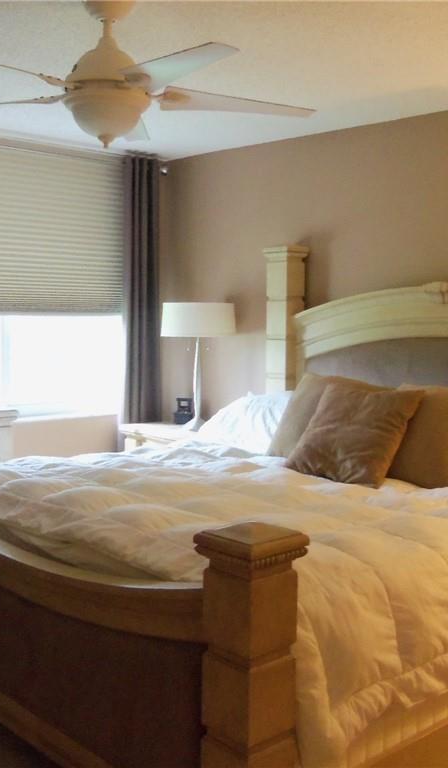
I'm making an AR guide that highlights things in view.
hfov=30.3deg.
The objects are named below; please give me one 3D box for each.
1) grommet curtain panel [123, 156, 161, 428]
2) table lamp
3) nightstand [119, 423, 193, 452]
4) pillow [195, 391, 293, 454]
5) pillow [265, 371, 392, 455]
[{"bbox_3d":[-0.535,-0.227,5.375,0.258,2.448,0.112,-3,5,-43],"label":"grommet curtain panel"},{"bbox_3d":[-0.150,-0.103,4.956,0.442,0.766,0.442,1,4,0],"label":"table lamp"},{"bbox_3d":[-0.227,0.678,5.029,0.505,0.771,0.785,-3,5,-43],"label":"nightstand"},{"bbox_3d":[0.318,0.195,4.105,0.748,0.206,0.468,5,43,47],"label":"pillow"},{"bbox_3d":[0.481,0.160,3.897,0.468,0.458,0.159,5,-33,47],"label":"pillow"}]

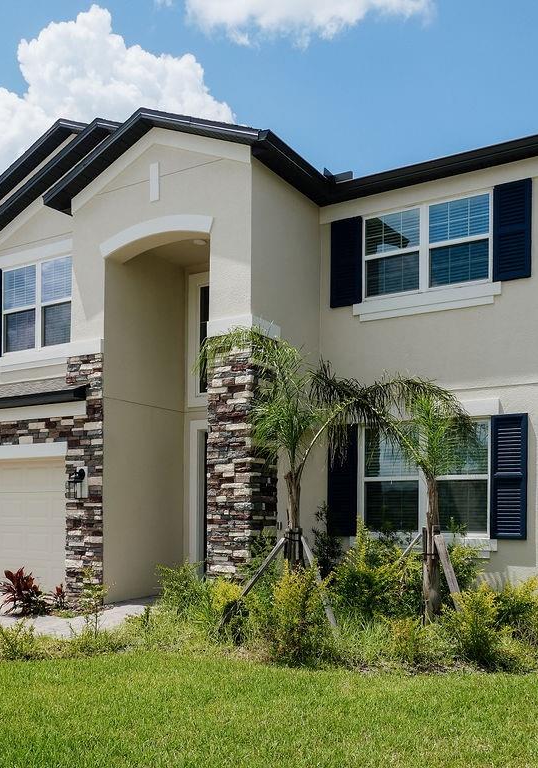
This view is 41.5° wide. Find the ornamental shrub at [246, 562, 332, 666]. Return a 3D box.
[{"bbox_3d":[0.179,2.110,6.500,0.700,0.860,0.680,-1,-6,6],"label":"ornamental shrub"}]

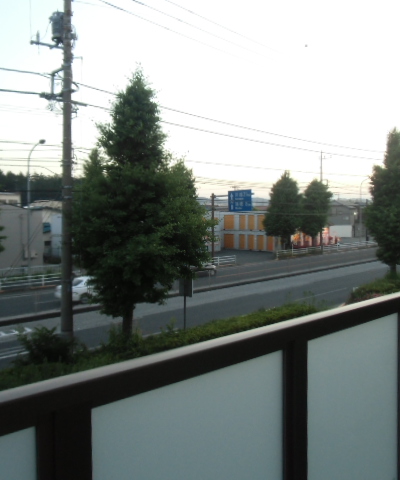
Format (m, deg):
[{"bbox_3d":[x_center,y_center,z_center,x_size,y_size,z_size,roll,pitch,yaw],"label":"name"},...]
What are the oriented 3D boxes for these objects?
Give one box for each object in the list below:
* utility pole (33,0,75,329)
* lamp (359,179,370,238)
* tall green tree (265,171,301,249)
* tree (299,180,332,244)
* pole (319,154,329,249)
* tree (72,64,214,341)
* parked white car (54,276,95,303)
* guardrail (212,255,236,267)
[{"bbox_3d":[-4.490,-2.345,13.600,1.150,12.000,0.600,-3,3,-44],"label":"utility pole"},{"bbox_3d":[23.565,-3.954,62.676,0.350,10.100,2.000,-3,3,-44],"label":"lamp"},{"bbox_3d":[8.926,-2.832,48.074,3.910,9.360,3.910,0,1,0],"label":"tall green tree"},{"bbox_3d":[13.732,-2.747,53.011,4.000,9.100,4.000,-3,3,-44],"label":"tree"},{"bbox_3d":[15.126,-4.565,53.684,0.600,12.700,1.300,-3,3,-44],"label":"pole"},{"bbox_3d":[-2.104,-1.076,15.688,4.741,9.748,4.741,0,1,0],"label":"tree"},{"bbox_3d":[-5.881,2.723,25.816,4.400,1.460,1.700,-4,3,-39],"label":"parked white car"},{"bbox_3d":[2.265,1.972,42.078,2.700,0.820,0.100,-4,3,-39],"label":"guardrail"}]

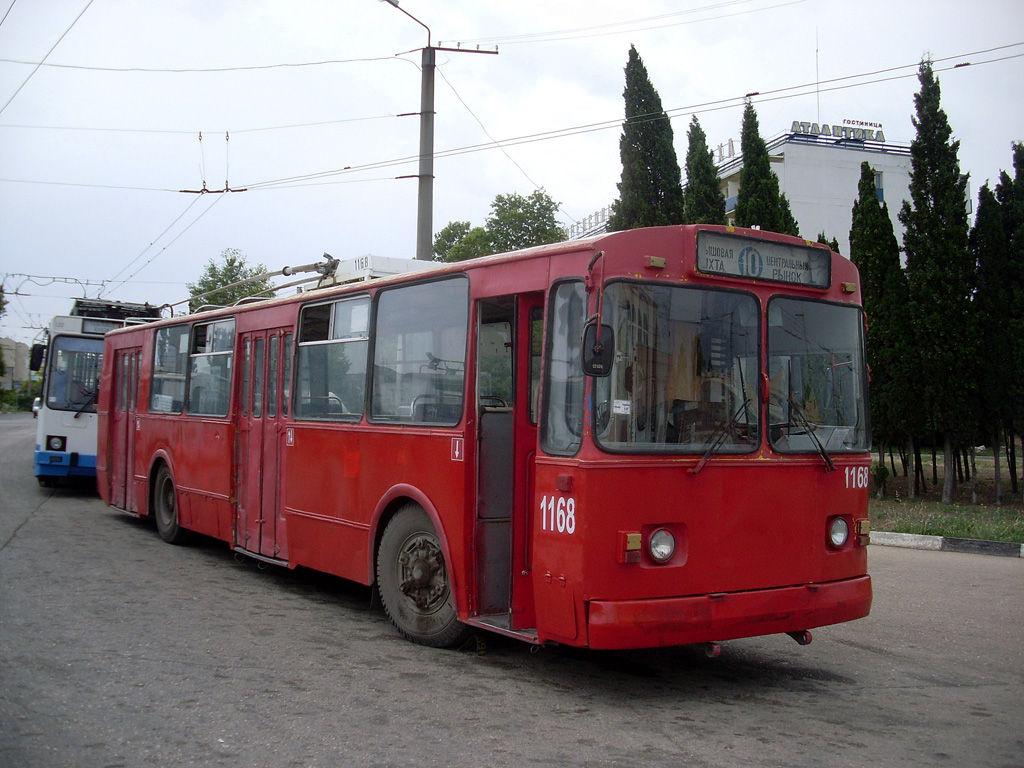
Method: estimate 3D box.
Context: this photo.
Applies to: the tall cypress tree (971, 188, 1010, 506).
[{"bbox_3d":[8.045,-0.689,18.900,0.850,5.397,0.850,0,-1,23],"label":"tall cypress tree"}]

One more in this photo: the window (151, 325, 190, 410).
[{"bbox_3d":[-3.966,-0.157,13.048,0.050,1.005,1.330,4,-3,-33],"label":"window"}]

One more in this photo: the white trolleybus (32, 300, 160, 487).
[{"bbox_3d":[-8.750,0.291,24.401,2.500,3.400,11.700,3,-1,-21],"label":"white trolleybus"}]

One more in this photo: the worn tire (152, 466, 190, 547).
[{"bbox_3d":[-3.843,1.344,13.012,0.300,1.020,1.020,2,-1,-33],"label":"worn tire"}]

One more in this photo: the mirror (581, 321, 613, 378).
[{"bbox_3d":[0.467,-0.184,6.080,0.180,0.290,0.070,3,-1,-2],"label":"mirror"}]

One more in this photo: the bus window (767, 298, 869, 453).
[{"bbox_3d":[1.989,-0.048,7.273,1.186,0.980,0.060,2,-1,-42],"label":"bus window"}]

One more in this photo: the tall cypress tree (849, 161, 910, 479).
[{"bbox_3d":[6.375,-0.954,19.500,1.100,5.846,1.100,1,-1,18],"label":"tall cypress tree"}]

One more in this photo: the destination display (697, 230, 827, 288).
[{"bbox_3d":[1.539,-0.753,6.935,1.146,0.270,0.100,2,-1,-33],"label":"destination display"}]

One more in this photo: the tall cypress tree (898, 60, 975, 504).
[{"bbox_3d":[7.062,-1.697,18.700,1.270,7.370,1.270,0,-1,21],"label":"tall cypress tree"}]

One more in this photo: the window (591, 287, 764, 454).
[{"bbox_3d":[0.980,-0.080,6.608,1.165,0.988,0.060,1,-1,-25],"label":"window"}]

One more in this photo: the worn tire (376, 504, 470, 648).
[{"bbox_3d":[-0.522,1.307,7.836,1.020,1.020,0.290,0,-2,45],"label":"worn tire"}]

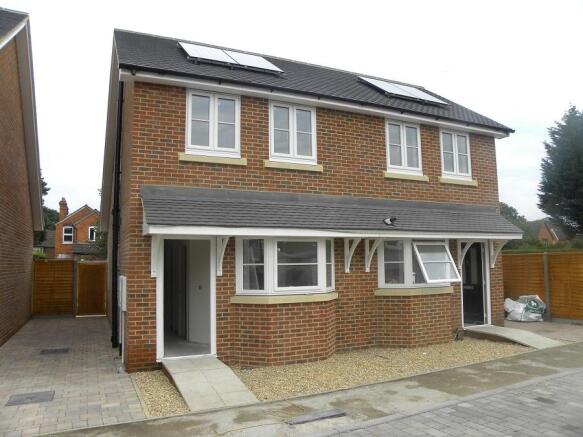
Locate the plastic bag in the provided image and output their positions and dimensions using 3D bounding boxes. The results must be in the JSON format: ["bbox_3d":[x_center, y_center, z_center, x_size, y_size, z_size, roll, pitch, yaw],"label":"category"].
[{"bbox_3d":[6.749,2.582,12.747,1.080,0.720,0.800,-2,-5,18],"label":"plastic bag"}]

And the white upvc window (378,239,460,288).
[{"bbox_3d":[2.954,0.971,9.430,2.090,1.050,0.820,2,-5,-26],"label":"white upvc window"}]

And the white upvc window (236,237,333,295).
[{"bbox_3d":[0.036,0.891,8.226,2.090,1.040,0.500,2,-5,-26],"label":"white upvc window"}]

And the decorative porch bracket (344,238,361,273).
[{"bbox_3d":[1.260,0.743,8.786,0.100,0.710,0.540,2,-5,-26],"label":"decorative porch bracket"}]

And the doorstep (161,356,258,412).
[{"bbox_3d":[-1.270,2.435,6.606,0.920,0.200,1.930,2,-5,-26],"label":"doorstep"}]

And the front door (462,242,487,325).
[{"bbox_3d":[4.437,1.590,10.652,0.920,2.040,0.100,2,-5,-26],"label":"front door"}]

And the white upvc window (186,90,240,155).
[{"bbox_3d":[-1.406,-1.738,8.024,1.029,1.195,0.100,2,-5,-26],"label":"white upvc window"}]

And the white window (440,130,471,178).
[{"bbox_3d":[4.036,-1.550,10.716,1.029,1.195,0.100,2,-5,-26],"label":"white window"}]

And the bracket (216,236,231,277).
[{"bbox_3d":[-1.159,0.660,7.589,0.100,0.710,0.540,2,-5,-26],"label":"bracket"}]

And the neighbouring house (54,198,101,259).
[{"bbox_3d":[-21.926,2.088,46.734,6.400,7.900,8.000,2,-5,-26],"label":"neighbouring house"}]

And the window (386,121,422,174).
[{"bbox_3d":[2.591,-1.600,10.001,1.046,1.195,0.100,2,-5,-26],"label":"window"}]

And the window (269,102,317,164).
[{"bbox_3d":[0.039,-1.688,8.738,1.046,1.195,0.100,2,-5,-26],"label":"window"}]

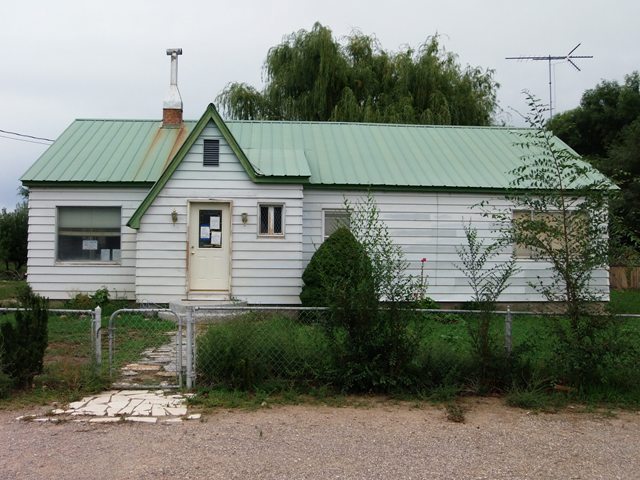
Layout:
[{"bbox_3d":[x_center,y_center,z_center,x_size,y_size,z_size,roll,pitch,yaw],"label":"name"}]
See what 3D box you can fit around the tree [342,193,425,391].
[{"bbox_3d":[0.718,0.582,6.900,0.950,2.250,0.900,1,-1,-3],"label":"tree"}]

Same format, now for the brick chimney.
[{"bbox_3d":[-4.400,-4.549,18.200,0.600,2.350,0.600,1,-1,-3],"label":"brick chimney"}]

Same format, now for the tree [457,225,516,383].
[{"bbox_3d":[1.883,0.741,6.900,0.680,1.880,0.620,1,-1,-3],"label":"tree"}]

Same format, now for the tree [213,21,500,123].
[{"bbox_3d":[1.850,-4.400,30.000,13.800,12.500,11.500,1,-1,-3],"label":"tree"}]

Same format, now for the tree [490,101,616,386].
[{"bbox_3d":[2.649,0.006,6.950,1.450,3.320,1.300,1,-1,-3],"label":"tree"}]

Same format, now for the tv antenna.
[{"bbox_3d":[7.335,-5.098,19.500,2.750,2.400,1.900,1,-1,0],"label":"tv antenna"}]

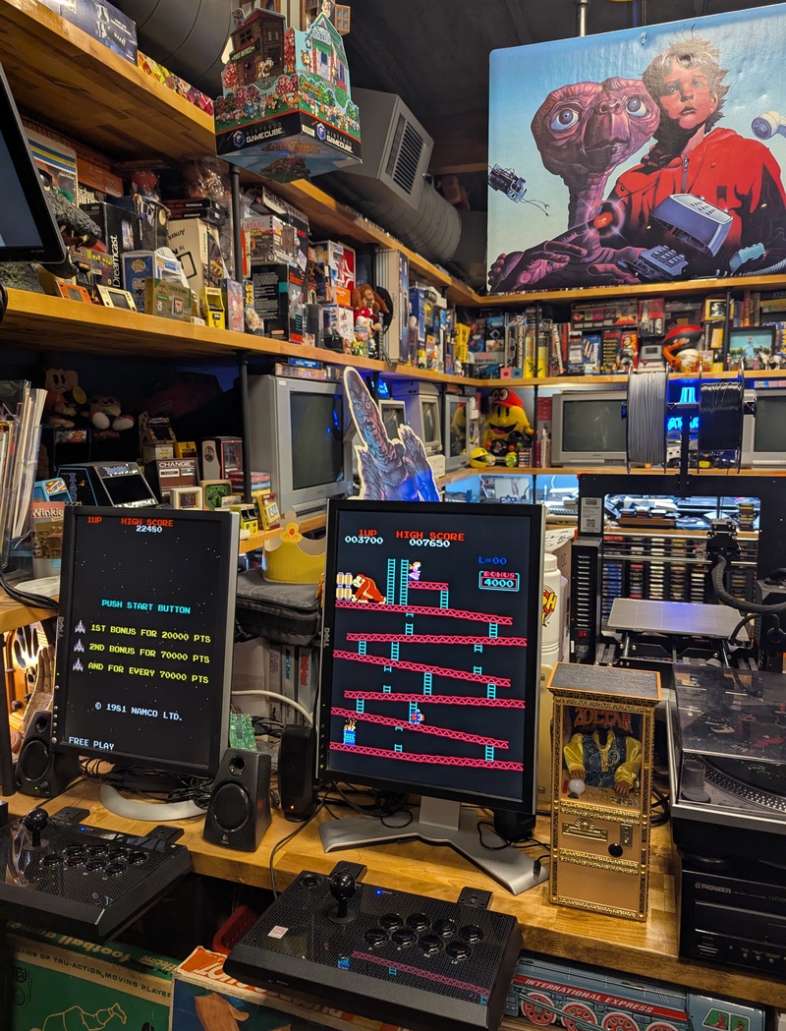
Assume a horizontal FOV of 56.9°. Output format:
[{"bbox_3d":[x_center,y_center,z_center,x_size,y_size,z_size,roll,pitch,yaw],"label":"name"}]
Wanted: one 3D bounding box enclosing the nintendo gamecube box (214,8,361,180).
[{"bbox_3d":[-0.236,-0.963,1.661,0.243,0.287,0.234,4,9,32],"label":"nintendo gamecube box"}]

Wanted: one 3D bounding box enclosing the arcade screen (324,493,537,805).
[{"bbox_3d":[0.061,0.203,1.129,0.345,0.442,0.060,2,-2,20],"label":"arcade screen"}]

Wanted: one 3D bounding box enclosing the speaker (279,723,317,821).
[{"bbox_3d":[-0.160,0.439,1.255,0.054,0.160,0.060,2,8,19],"label":"speaker"}]

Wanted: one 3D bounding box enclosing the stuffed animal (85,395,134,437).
[{"bbox_3d":[-0.737,-0.258,1.890,0.118,0.106,0.100,-5,9,-29],"label":"stuffed animal"}]

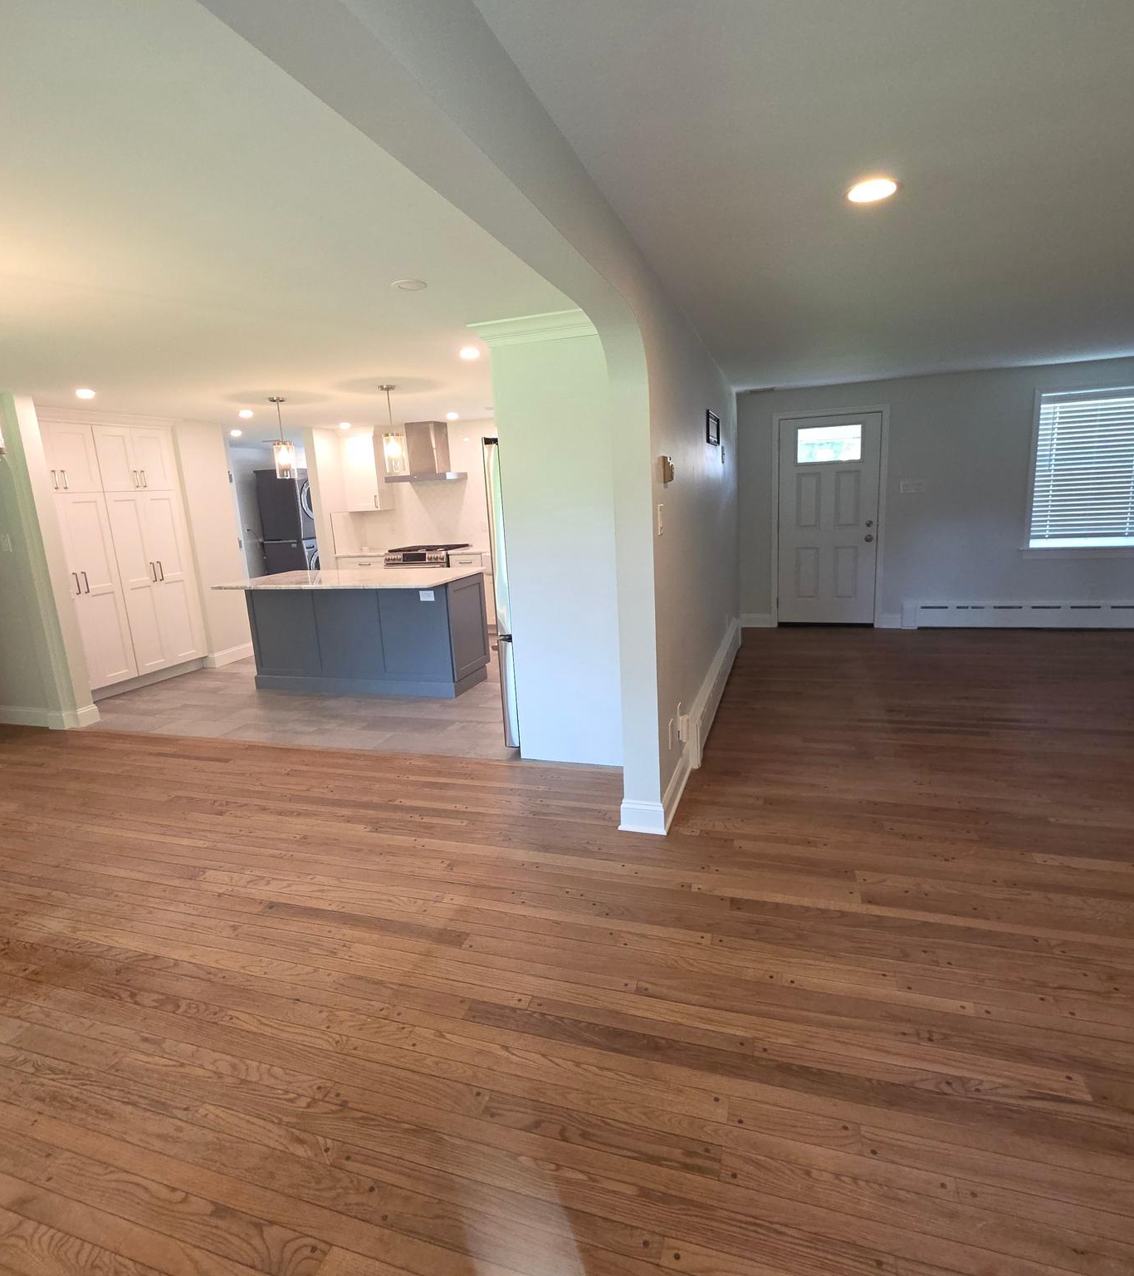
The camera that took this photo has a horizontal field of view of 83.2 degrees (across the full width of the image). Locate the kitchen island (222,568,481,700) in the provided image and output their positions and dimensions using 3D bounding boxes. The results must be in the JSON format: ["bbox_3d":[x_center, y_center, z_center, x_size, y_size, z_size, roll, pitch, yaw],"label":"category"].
[{"bbox_3d":[-1.745,-0.037,5.301,1.990,0.910,0.960,1,13,20],"label":"kitchen island"}]

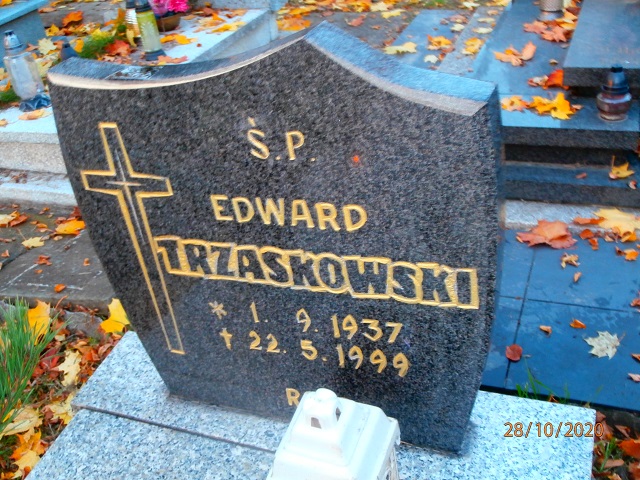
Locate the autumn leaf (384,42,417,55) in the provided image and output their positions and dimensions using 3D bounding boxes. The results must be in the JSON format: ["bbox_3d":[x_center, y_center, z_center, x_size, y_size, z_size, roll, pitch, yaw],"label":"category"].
[{"bbox_3d":[0.405,-0.969,3.550,0.162,0.030,0.083,-5,34,8],"label":"autumn leaf"}]

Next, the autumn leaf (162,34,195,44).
[{"bbox_3d":[-0.711,-0.997,3.489,0.196,0.020,0.093,7,37,24],"label":"autumn leaf"}]

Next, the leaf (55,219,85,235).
[{"bbox_3d":[-0.869,-0.047,2.436,0.104,0.020,0.086,-20,34,-18],"label":"leaf"}]

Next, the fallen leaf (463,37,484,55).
[{"bbox_3d":[0.732,-0.930,3.351,0.103,0.042,0.138,-1,34,13],"label":"fallen leaf"}]

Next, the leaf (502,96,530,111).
[{"bbox_3d":[0.627,-0.442,2.266,0.087,0.020,0.069,1,35,15],"label":"leaf"}]

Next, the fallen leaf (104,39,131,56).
[{"bbox_3d":[-1.024,-0.972,3.538,0.126,0.050,0.128,-17,34,-11],"label":"fallen leaf"}]

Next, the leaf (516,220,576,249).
[{"bbox_3d":[0.662,-0.018,2.054,0.168,0.040,0.093,2,35,18],"label":"leaf"}]

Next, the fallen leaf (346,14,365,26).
[{"bbox_3d":[0.203,-1.266,4.046,0.104,0.030,0.134,-7,34,5],"label":"fallen leaf"}]

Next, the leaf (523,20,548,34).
[{"bbox_3d":[0.865,-0.853,2.820,0.104,0.030,0.097,2,33,16],"label":"leaf"}]

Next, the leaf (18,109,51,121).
[{"bbox_3d":[-1.144,-0.503,2.814,0.128,0.020,0.098,-20,33,-18],"label":"leaf"}]

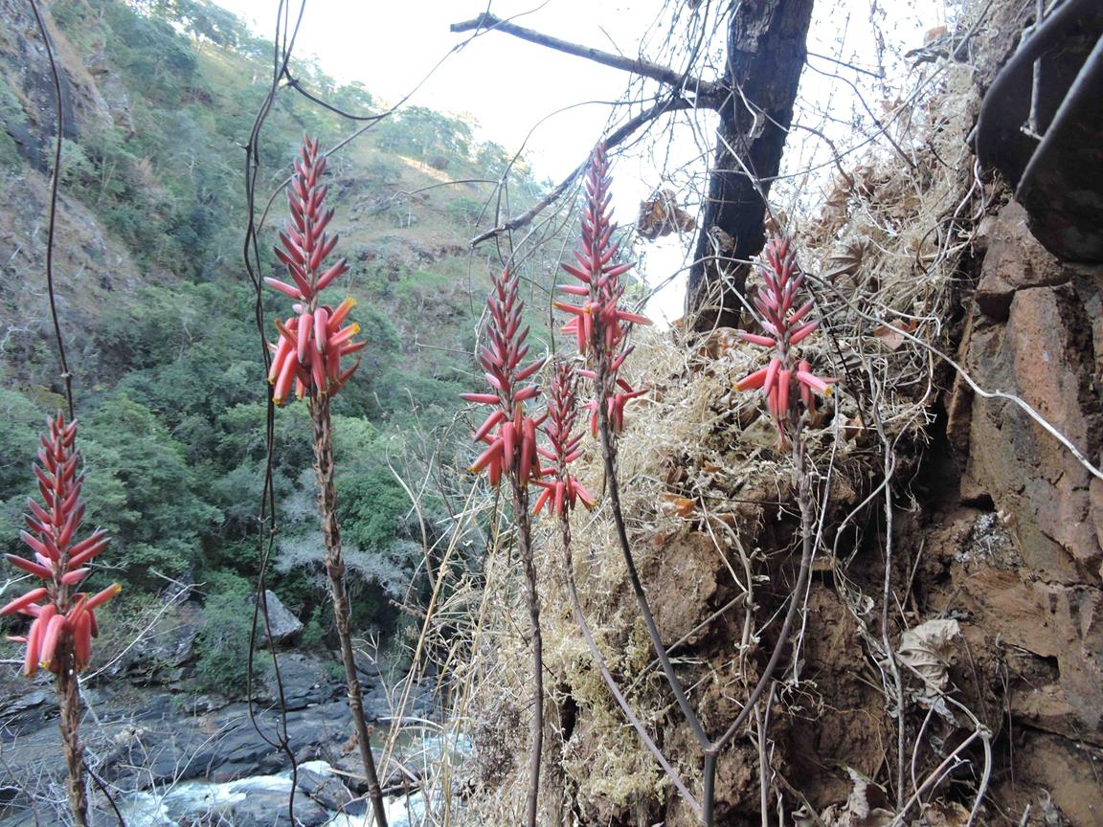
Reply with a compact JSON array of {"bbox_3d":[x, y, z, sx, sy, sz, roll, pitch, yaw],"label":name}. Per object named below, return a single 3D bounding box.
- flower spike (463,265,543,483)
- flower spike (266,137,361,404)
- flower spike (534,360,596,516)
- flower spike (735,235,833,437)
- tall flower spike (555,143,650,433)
[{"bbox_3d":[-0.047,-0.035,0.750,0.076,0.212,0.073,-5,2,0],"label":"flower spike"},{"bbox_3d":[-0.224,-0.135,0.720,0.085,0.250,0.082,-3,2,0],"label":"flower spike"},{"bbox_3d":[0.018,0.033,1.020,0.081,0.205,0.079,-1,2,0],"label":"flower spike"},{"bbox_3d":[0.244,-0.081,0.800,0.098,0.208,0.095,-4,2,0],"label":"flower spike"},{"bbox_3d":[0.060,-0.148,0.900,0.108,0.339,0.105,-1,2,0],"label":"tall flower spike"}]

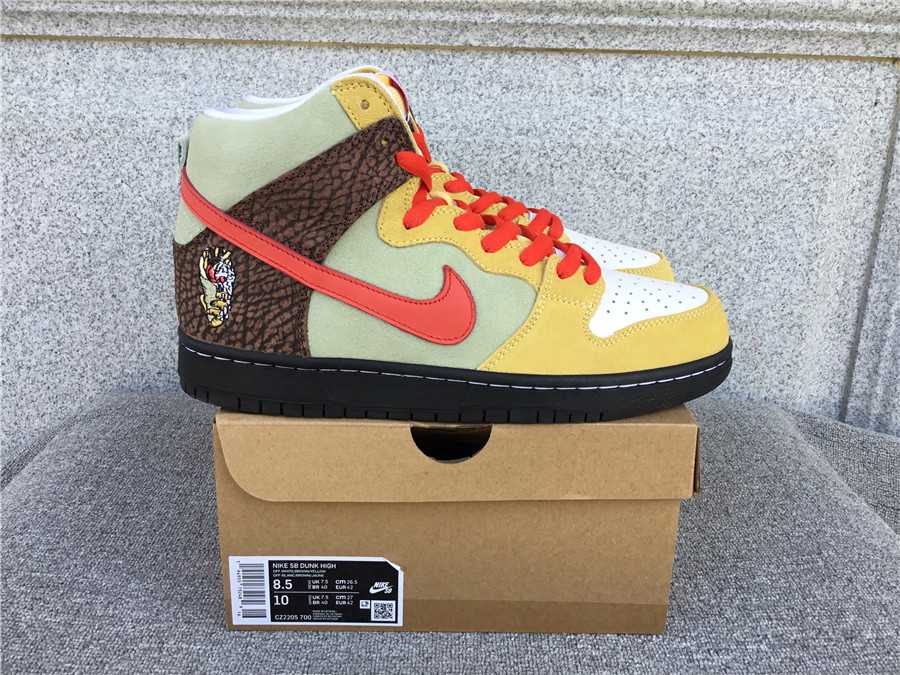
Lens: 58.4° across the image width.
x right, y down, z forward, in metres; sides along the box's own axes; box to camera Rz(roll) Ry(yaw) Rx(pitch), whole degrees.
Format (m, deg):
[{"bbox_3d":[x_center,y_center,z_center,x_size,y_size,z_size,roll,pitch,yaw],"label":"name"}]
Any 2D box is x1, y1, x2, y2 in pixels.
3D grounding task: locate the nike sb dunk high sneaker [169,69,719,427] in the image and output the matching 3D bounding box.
[{"bbox_3d":[0.006,-0.052,0.422,0.301,0.168,0.106,1,17,-2],"label":"nike sb dunk high sneaker"}]

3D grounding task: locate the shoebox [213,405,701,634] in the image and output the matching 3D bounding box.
[{"bbox_3d":[-0.003,0.052,0.577,0.242,0.121,0.336,1,17,-2],"label":"shoebox"}]

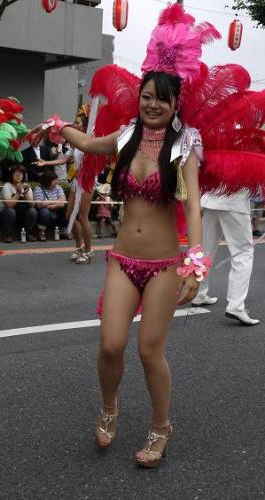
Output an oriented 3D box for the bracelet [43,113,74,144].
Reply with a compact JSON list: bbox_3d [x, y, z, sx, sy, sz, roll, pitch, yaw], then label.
[{"bbox_3d":[-0.332,-0.533,2.813,0.130,0.125,0.120,6,10,20],"label":"bracelet"}]

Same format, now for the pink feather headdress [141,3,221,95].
[{"bbox_3d":[0.195,-0.802,2.530,0.305,0.350,0.200,4,9,13],"label":"pink feather headdress"}]

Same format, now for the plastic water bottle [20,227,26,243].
[{"bbox_3d":[-1.555,-0.209,9.050,0.068,0.207,0.068,2,8,0],"label":"plastic water bottle"}]

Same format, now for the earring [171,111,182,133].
[{"bbox_3d":[0.175,-0.512,2.530,0.038,0.085,0.012,3,9,3],"label":"earring"}]

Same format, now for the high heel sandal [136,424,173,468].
[{"bbox_3d":[0.098,0.866,2.838,0.085,0.150,0.205,8,11,29],"label":"high heel sandal"}]

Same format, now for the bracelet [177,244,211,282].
[{"bbox_3d":[0.251,0.055,2.573,0.135,0.145,0.120,2,10,0],"label":"bracelet"}]

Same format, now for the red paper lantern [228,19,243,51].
[{"bbox_3d":[1.615,-3.375,9.966,0.215,0.470,0.215,2,10,0],"label":"red paper lantern"}]

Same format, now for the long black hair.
[{"bbox_3d":[0.060,-0.459,2.550,0.270,0.510,0.230,4,9,14],"label":"long black hair"}]

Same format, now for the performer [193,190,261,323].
[{"bbox_3d":[0.822,-0.305,5.254,0.580,1.700,0.550,5,9,17],"label":"performer"}]

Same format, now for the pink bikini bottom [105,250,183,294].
[{"bbox_3d":[0.051,0.087,2.620,0.310,0.165,0.210,4,9,14],"label":"pink bikini bottom"}]

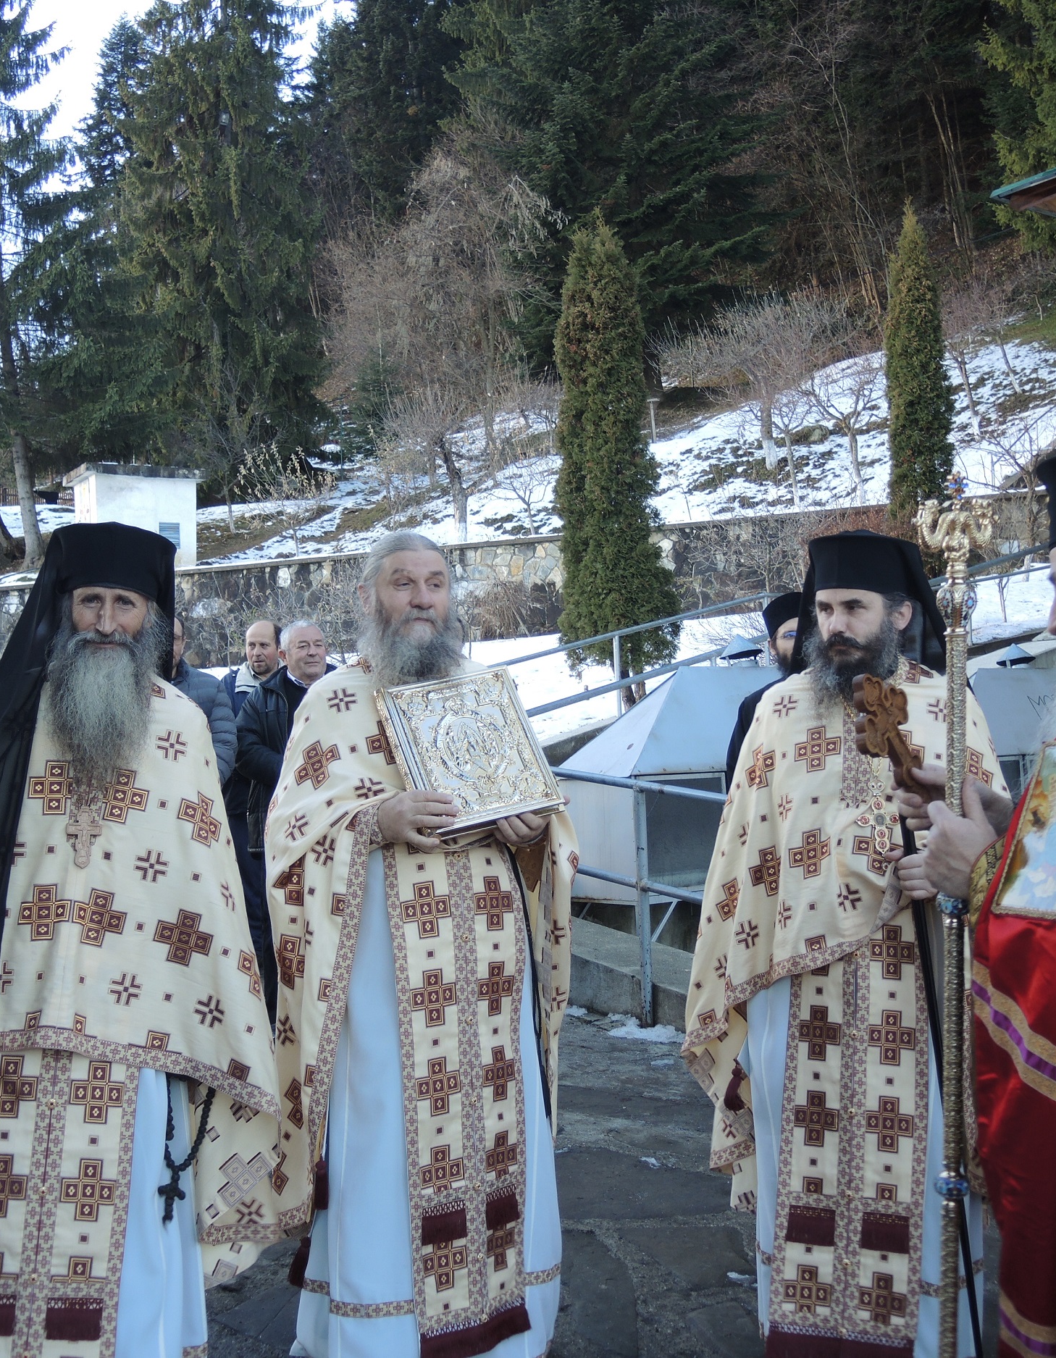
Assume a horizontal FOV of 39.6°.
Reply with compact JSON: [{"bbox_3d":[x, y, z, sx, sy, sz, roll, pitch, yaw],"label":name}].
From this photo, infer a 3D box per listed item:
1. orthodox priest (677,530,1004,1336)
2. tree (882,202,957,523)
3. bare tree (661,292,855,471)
[{"bbox_3d":[0.670,0.570,3.080,0.680,1.800,0.520,-4,-4,22],"label":"orthodox priest"},{"bbox_3d":[5.341,-3.969,20.000,1.000,5.000,1.000,-2,-4,0],"label":"tree"},{"bbox_3d":[4.421,-5.665,28.000,3.800,3.400,3.700,-2,-4,0],"label":"bare tree"}]

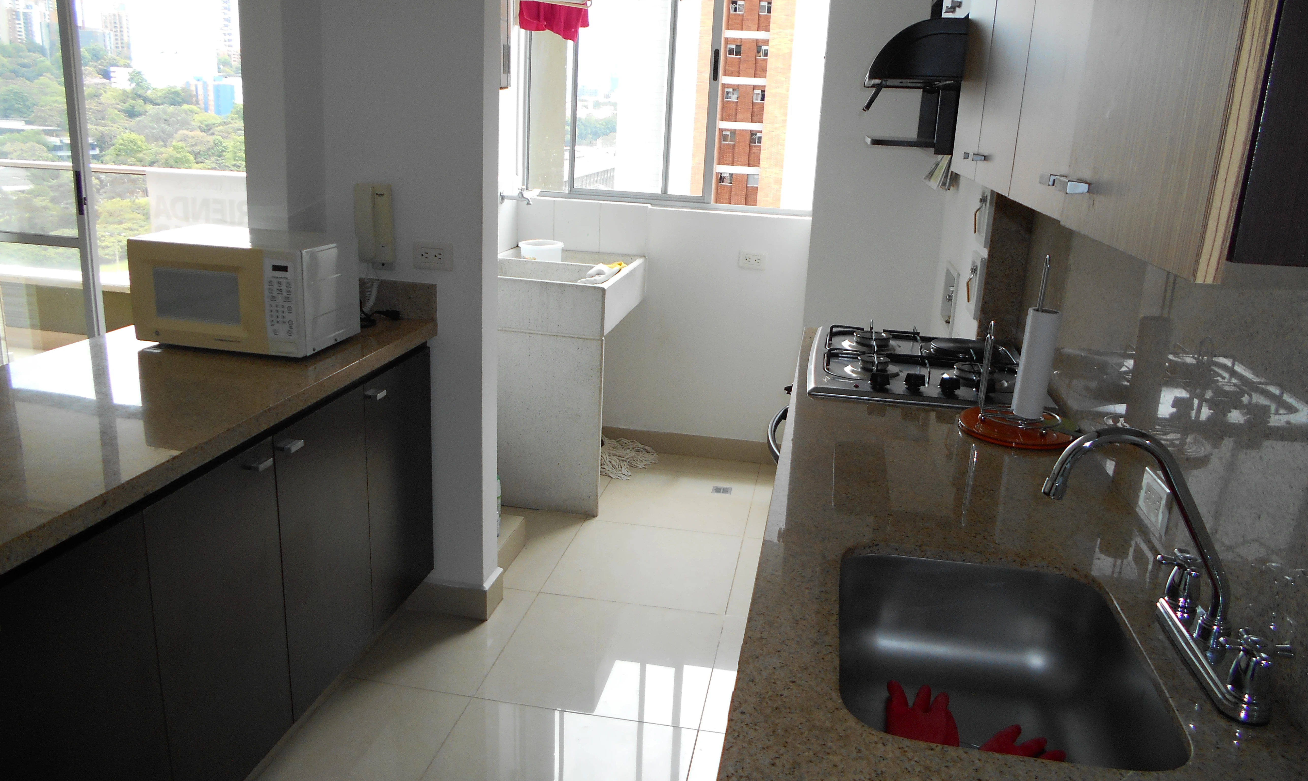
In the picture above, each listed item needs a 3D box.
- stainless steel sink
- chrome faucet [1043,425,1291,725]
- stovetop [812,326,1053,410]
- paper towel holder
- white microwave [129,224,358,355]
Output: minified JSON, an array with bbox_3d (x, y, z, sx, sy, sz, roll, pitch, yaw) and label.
[{"bbox_3d":[0.403,0.398,1.217,0.372,0.187,0.460,5,16,9],"label":"stainless steel sink"},{"bbox_3d":[0.581,0.176,1.148,0.259,0.288,0.285,5,16,9],"label":"chrome faucet"},{"bbox_3d":[0.662,-0.072,2.444,0.550,0.067,0.655,5,16,9],"label":"stovetop"},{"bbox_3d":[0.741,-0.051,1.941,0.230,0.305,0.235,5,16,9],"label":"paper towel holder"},{"bbox_3d":[-0.993,-0.248,2.421,0.433,0.262,0.307,5,16,9],"label":"white microwave"}]

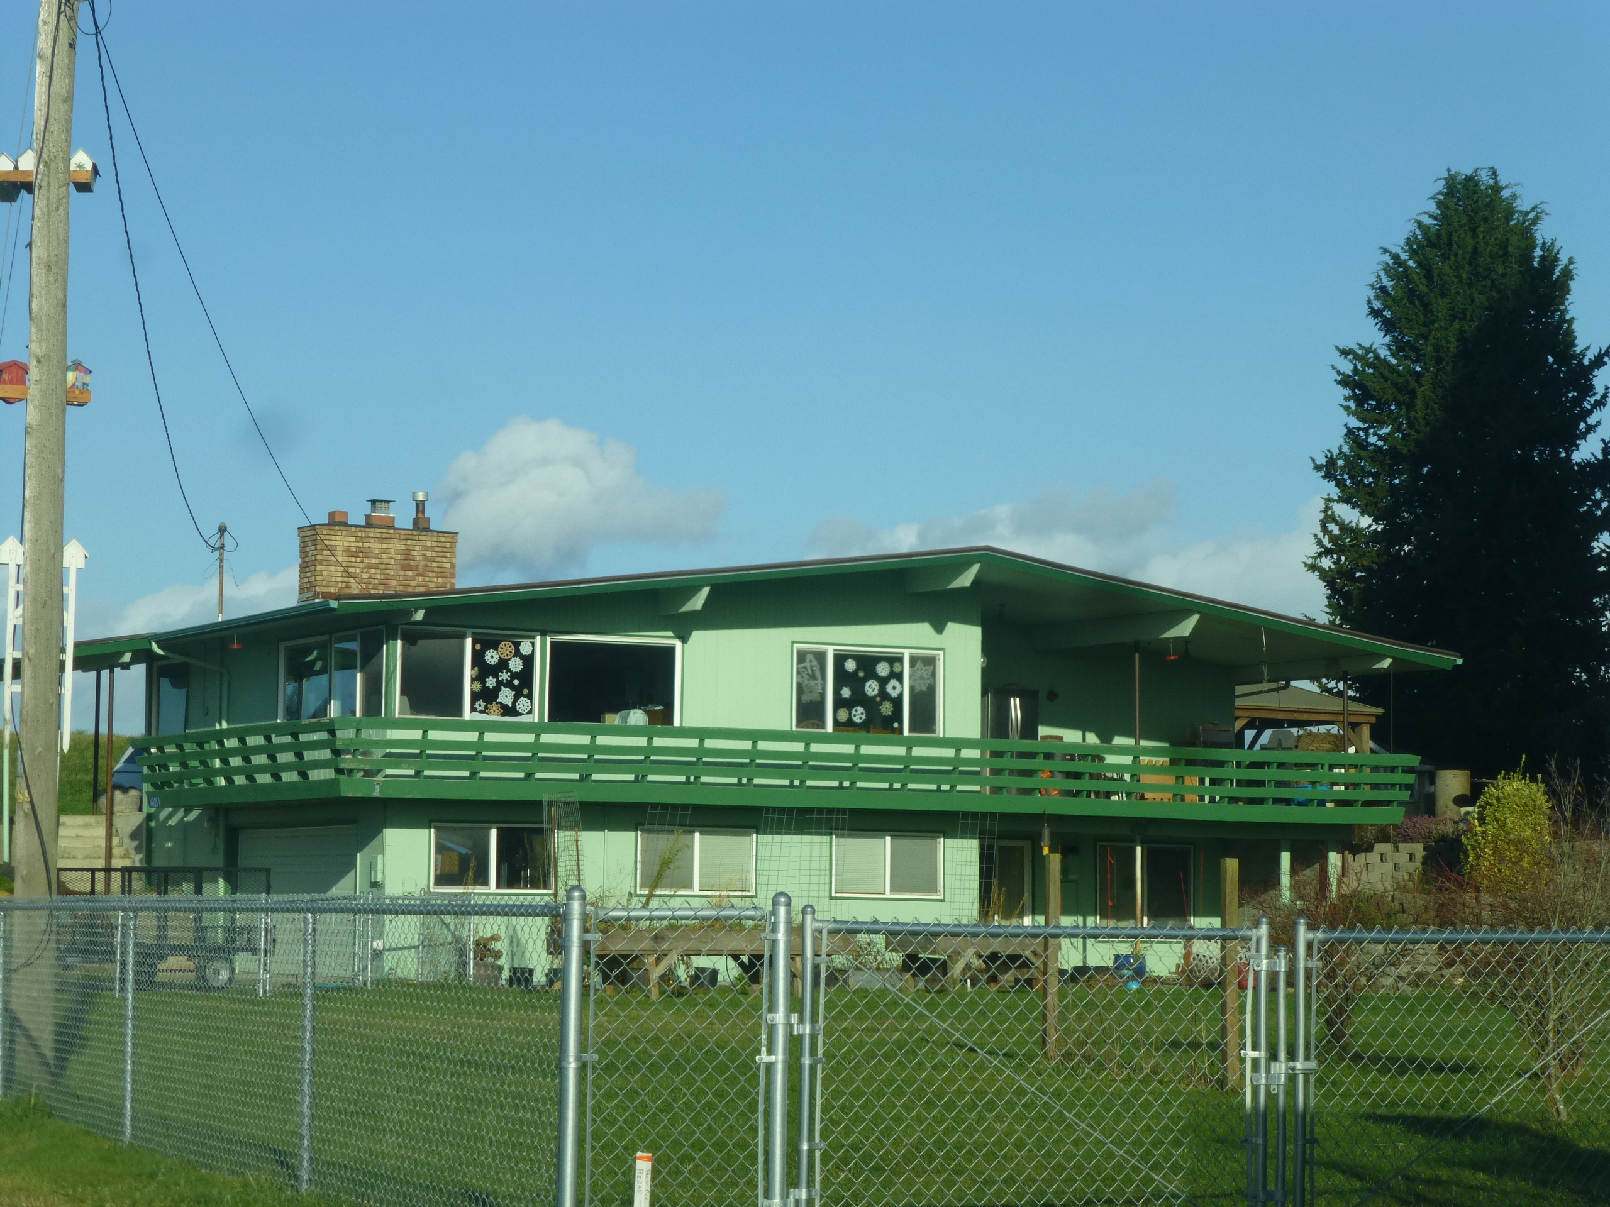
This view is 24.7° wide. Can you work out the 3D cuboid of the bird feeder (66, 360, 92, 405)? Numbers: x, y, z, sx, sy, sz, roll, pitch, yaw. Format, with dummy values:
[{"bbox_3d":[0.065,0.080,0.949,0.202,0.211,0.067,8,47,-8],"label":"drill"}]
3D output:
[{"bbox_3d":[-4.808,-1.460,24.300,0.180,0.300,0.200,1,-5,-6],"label":"bird feeder"}]

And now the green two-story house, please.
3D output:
[{"bbox_3d":[-1.248,2.445,57.449,19.800,6.700,14.600,3,-5,-27],"label":"green two-story house"}]

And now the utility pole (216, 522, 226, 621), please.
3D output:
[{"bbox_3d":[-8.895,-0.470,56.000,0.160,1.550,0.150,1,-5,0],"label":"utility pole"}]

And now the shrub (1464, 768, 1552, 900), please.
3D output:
[{"bbox_3d":[10.783,3.556,56.300,1.350,2.100,1.300,1,-5,0],"label":"shrub"}]

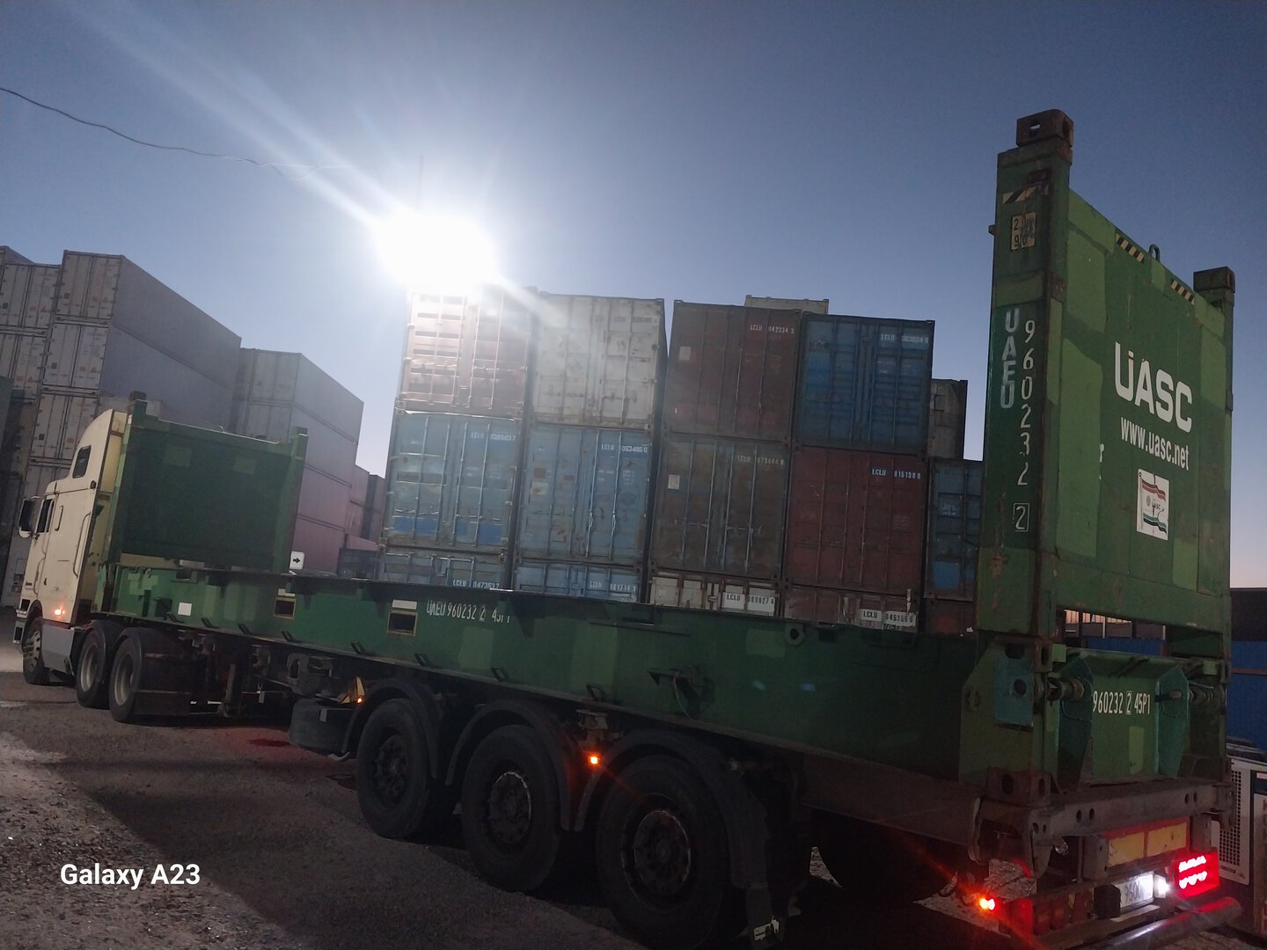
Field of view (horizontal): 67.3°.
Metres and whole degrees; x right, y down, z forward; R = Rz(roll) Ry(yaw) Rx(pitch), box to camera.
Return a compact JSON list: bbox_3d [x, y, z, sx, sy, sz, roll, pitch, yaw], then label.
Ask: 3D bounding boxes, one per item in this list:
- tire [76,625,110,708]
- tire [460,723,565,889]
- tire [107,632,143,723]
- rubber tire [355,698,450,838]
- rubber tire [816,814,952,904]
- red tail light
[{"bbox_3d":[-6.774,2.435,12.118,0.290,1.036,1.036,13,-11,-44],"label":"tire"},{"bbox_3d":[-0.674,2.086,6.008,0.360,1.000,1.000,13,-11,-44],"label":"tire"},{"bbox_3d":[-5.852,2.377,11.188,0.290,1.044,1.044,13,-11,-44],"label":"tire"},{"bbox_3d":[-1.637,2.133,6.982,0.360,0.994,0.994,13,-11,-44],"label":"rubber tire"},{"bbox_3d":[1.663,2.381,6.461,0.360,1.000,1.000,13,-11,-44],"label":"rubber tire"},{"bbox_3d":[2.945,2.087,4.986,0.480,0.160,0.090,12,-10,-41],"label":"red tail light"}]

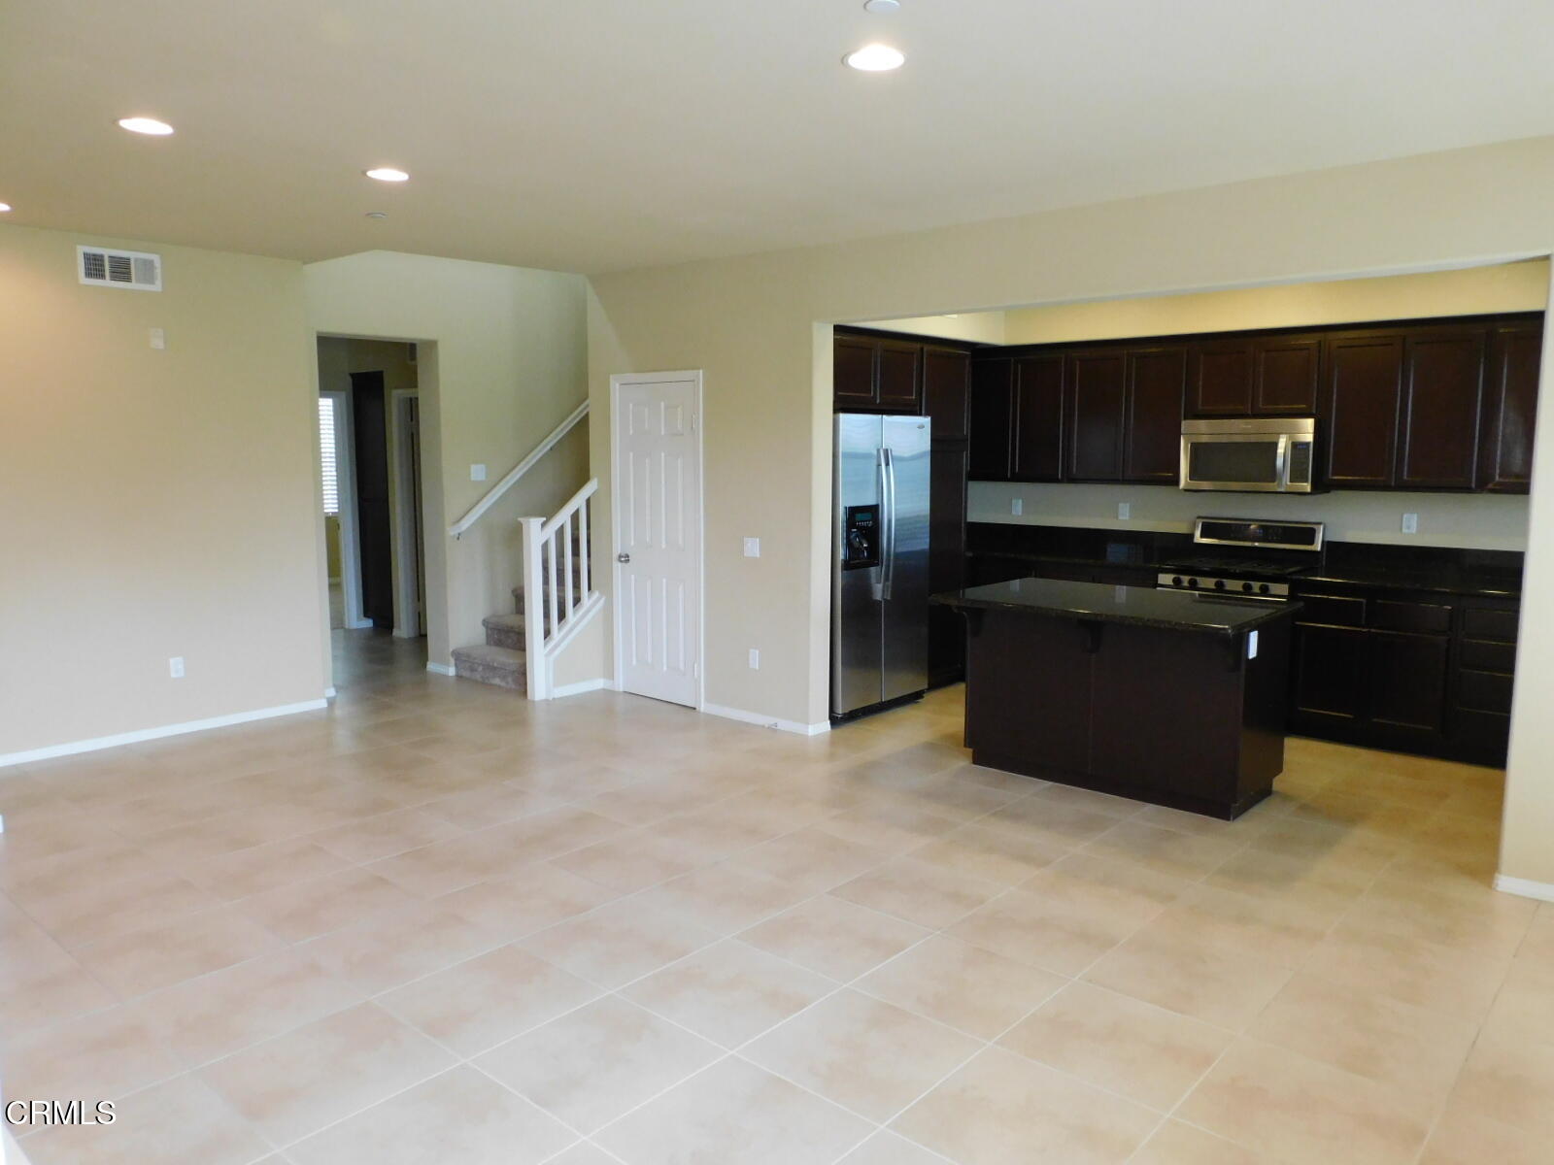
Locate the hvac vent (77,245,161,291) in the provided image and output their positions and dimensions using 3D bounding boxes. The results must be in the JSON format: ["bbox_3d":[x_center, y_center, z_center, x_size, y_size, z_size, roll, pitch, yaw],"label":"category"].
[{"bbox_3d":[-3.543,-1.695,5.826,0.030,0.200,0.405,6,9,42],"label":"hvac vent"}]

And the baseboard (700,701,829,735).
[{"bbox_3d":[-0.072,0.799,6.446,0.870,0.070,0.170,6,9,42],"label":"baseboard"}]

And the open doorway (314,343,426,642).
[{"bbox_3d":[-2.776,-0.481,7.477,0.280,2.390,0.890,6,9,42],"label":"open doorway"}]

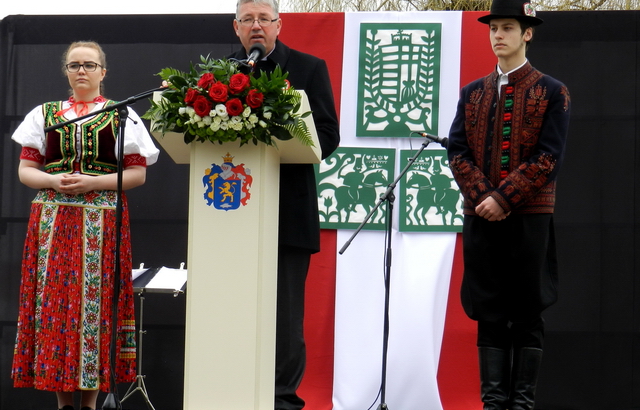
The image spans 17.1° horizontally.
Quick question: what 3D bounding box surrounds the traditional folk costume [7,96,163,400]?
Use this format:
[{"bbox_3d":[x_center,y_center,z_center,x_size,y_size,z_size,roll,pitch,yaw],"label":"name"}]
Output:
[{"bbox_3d":[-0.966,0.162,8.719,0.600,1.201,0.440,1,-6,7],"label":"traditional folk costume"}]

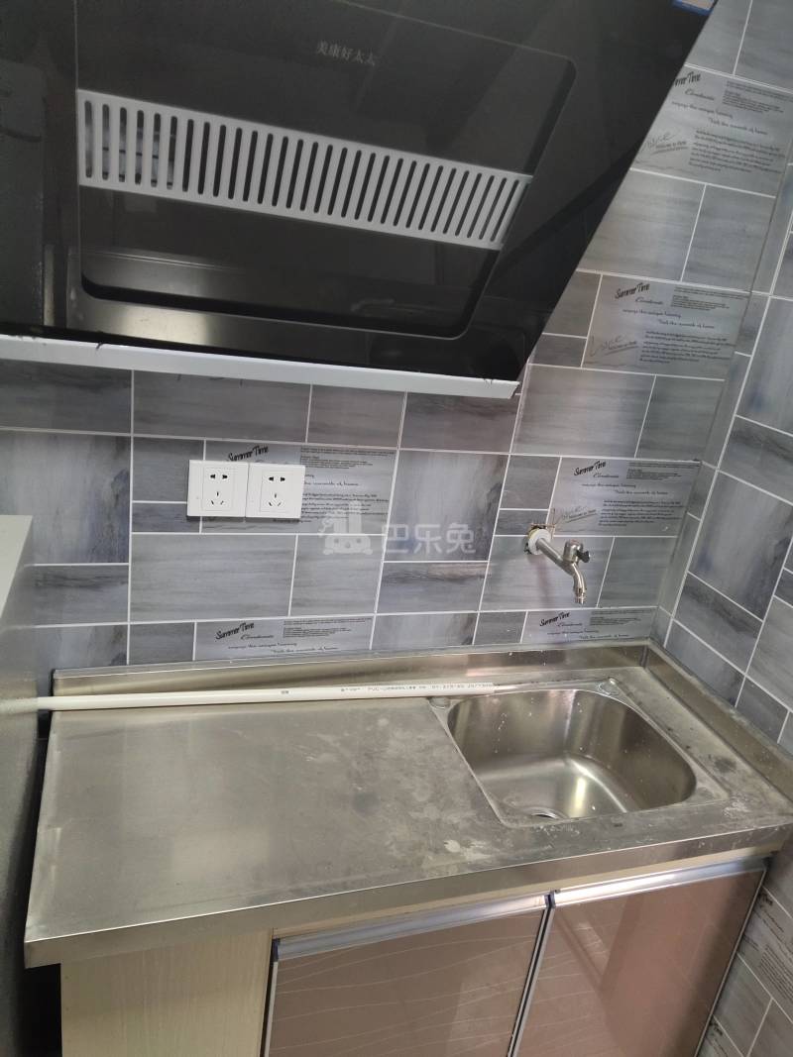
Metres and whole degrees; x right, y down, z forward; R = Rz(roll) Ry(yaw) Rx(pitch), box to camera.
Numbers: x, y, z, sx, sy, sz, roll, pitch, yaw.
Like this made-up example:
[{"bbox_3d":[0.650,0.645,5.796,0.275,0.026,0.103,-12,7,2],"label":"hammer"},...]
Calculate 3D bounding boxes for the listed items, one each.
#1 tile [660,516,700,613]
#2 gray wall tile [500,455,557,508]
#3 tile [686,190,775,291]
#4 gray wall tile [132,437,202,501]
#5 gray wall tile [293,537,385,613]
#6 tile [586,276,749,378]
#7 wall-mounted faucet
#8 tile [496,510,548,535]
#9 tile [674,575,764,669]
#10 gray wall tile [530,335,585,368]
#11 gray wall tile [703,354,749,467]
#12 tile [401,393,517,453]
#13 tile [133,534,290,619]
[{"bbox_3d":[0.548,0.071,1.465,0.010,0.202,0.047,1,22,-20],"label":"tile"},{"bbox_3d":[0.229,-0.081,1.319,0.099,0.100,0.010,1,22,-20],"label":"gray wall tile"},{"bbox_3d":[0.544,-0.473,1.254,0.143,0.148,0.010,1,22,-19],"label":"tile"},{"bbox_3d":[-0.335,-0.086,1.118,0.101,0.100,0.010,1,22,-20],"label":"gray wall tile"},{"bbox_3d":[-0.098,0.077,1.270,0.148,0.148,0.010,1,22,-20],"label":"gray wall tile"},{"bbox_3d":[0.452,-0.334,1.283,0.293,0.150,0.010,1,22,-19],"label":"tile"},{"bbox_3d":[0.278,0.052,1.292,0.048,0.090,0.165,1,22,-19],"label":"wall-mounted faucet"},{"bbox_3d":[0.219,-0.011,1.347,0.100,0.050,0.010,1,22,-20],"label":"tile"},{"bbox_3d":[0.577,0.165,1.374,0.010,0.099,0.197,1,22,-19],"label":"tile"},{"bbox_3d":[0.260,-0.289,1.236,0.097,0.047,0.010,1,22,-19],"label":"gray wall tile"},{"bbox_3d":[0.588,-0.207,1.358,0.010,0.203,0.048,1,22,-20],"label":"gray wall tile"},{"bbox_3d":[0.103,-0.175,1.235,0.198,0.100,0.010,1,22,-20],"label":"tile"},{"bbox_3d":[-0.287,0.076,1.206,0.250,0.148,0.010,1,22,-19],"label":"tile"}]

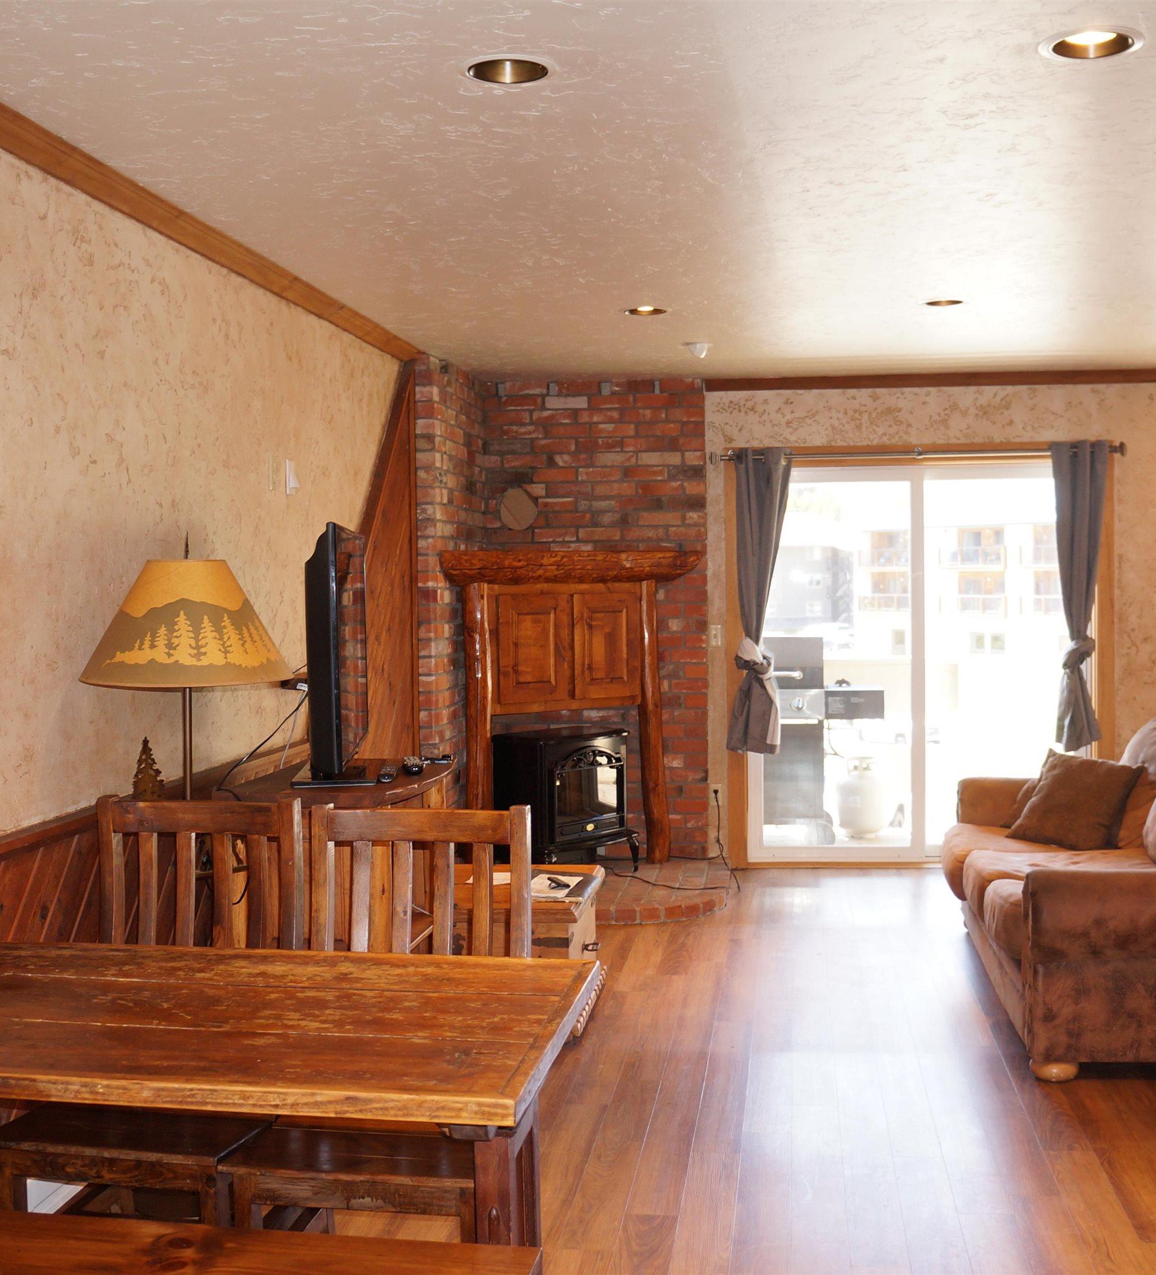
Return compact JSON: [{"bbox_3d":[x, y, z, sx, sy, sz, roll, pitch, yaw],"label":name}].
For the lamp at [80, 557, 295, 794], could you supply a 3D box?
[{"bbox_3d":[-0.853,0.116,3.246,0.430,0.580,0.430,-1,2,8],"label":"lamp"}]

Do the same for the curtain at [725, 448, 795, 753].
[{"bbox_3d":[0.873,-0.175,7.175,0.338,1.461,0.120,-1,2,3],"label":"curtain"}]

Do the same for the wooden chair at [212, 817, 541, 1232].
[{"bbox_3d":[-0.363,0.838,2.740,0.460,1.010,0.520,0,2,11],"label":"wooden chair"}]

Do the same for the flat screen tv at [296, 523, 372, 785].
[{"bbox_3d":[-0.682,0.044,4.341,0.220,0.713,0.910,-1,2,-3],"label":"flat screen tv"}]

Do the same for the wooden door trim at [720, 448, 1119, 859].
[{"bbox_3d":[1.657,0.108,7.233,1.874,2.036,0.100,-1,2,3],"label":"wooden door trim"}]

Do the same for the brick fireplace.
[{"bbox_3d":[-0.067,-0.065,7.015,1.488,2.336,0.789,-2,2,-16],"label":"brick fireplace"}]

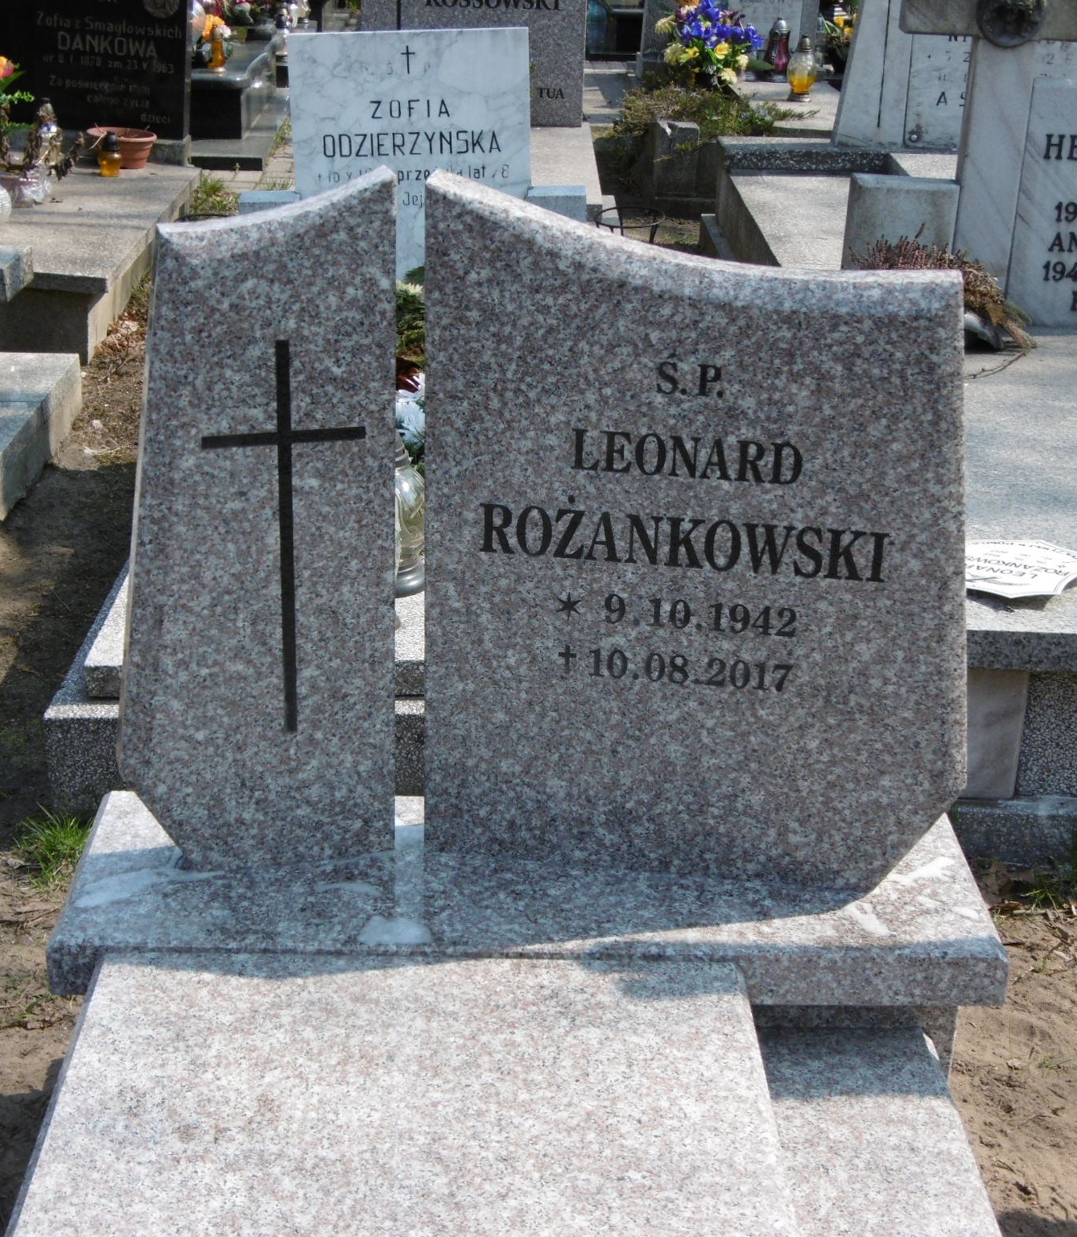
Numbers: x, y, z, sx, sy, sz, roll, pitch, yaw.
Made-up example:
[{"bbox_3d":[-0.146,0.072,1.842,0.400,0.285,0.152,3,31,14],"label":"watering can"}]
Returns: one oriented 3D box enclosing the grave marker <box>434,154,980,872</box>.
[{"bbox_3d":[0.175,-0.082,2.191,0.598,0.755,0.075,4,20,8],"label":"grave marker"}]

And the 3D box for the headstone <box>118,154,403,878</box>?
[{"bbox_3d":[-0.310,-0.092,2.200,0.318,0.755,0.075,-4,20,-10],"label":"headstone"}]

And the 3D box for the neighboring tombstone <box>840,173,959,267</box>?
[{"bbox_3d":[0.673,-0.691,3.818,0.220,0.280,0.100,1,24,0],"label":"neighboring tombstone"}]

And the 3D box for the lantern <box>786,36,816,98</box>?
[{"bbox_3d":[0.885,-1.855,6.900,0.095,0.200,0.095,1,24,0],"label":"lantern"}]

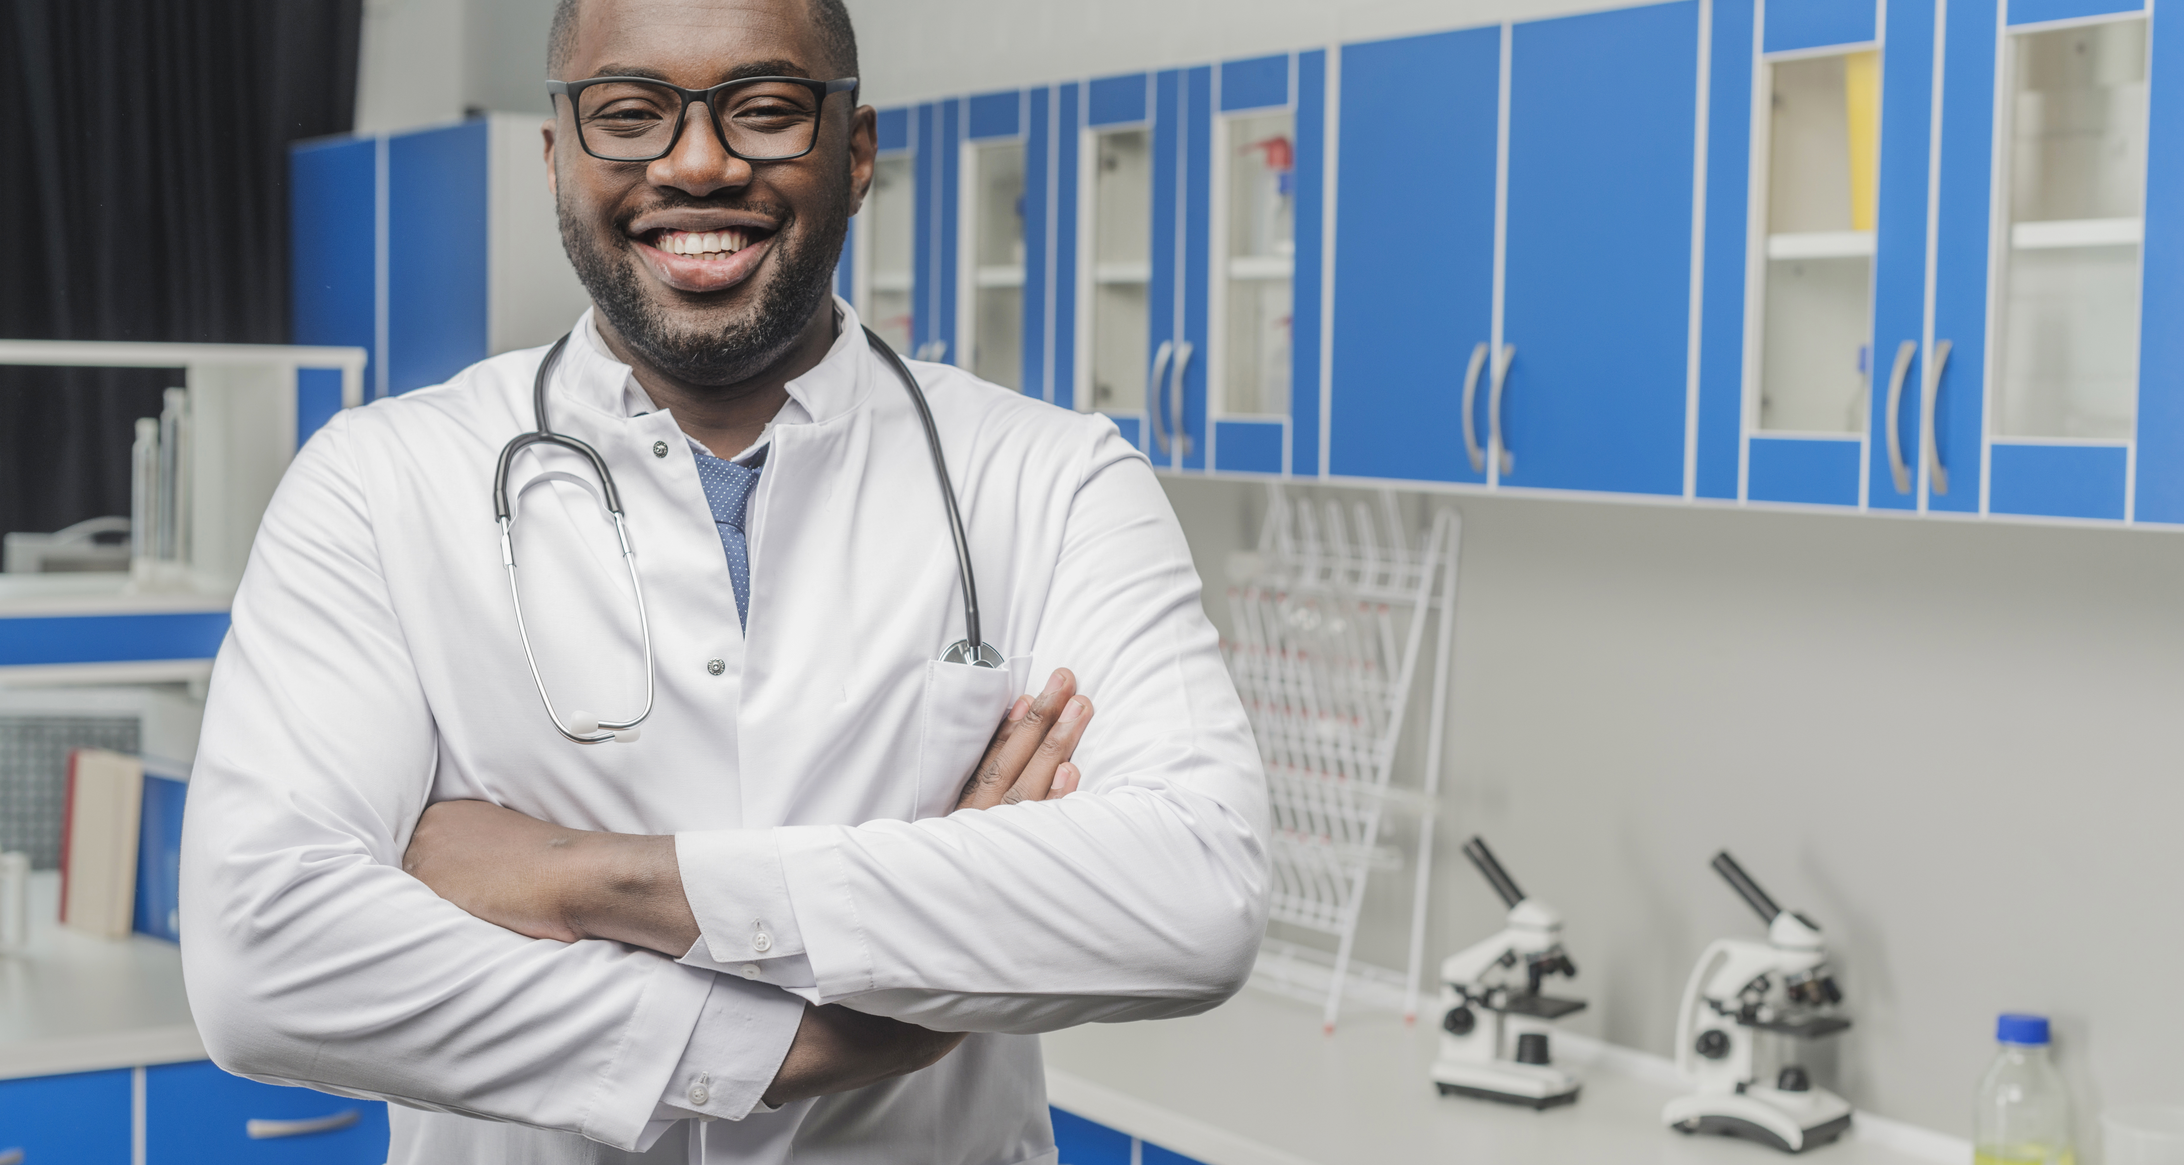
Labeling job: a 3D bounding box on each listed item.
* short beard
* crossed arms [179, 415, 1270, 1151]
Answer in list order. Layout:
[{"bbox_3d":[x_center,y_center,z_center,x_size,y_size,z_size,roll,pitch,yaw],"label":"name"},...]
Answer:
[{"bbox_3d":[-0.201,-0.153,1.575,0.150,0.105,0.110,-1,8,-5],"label":"short beard"},{"bbox_3d":[-0.183,0.088,1.550,0.545,0.350,0.320,1,4,-6],"label":"crossed arms"}]

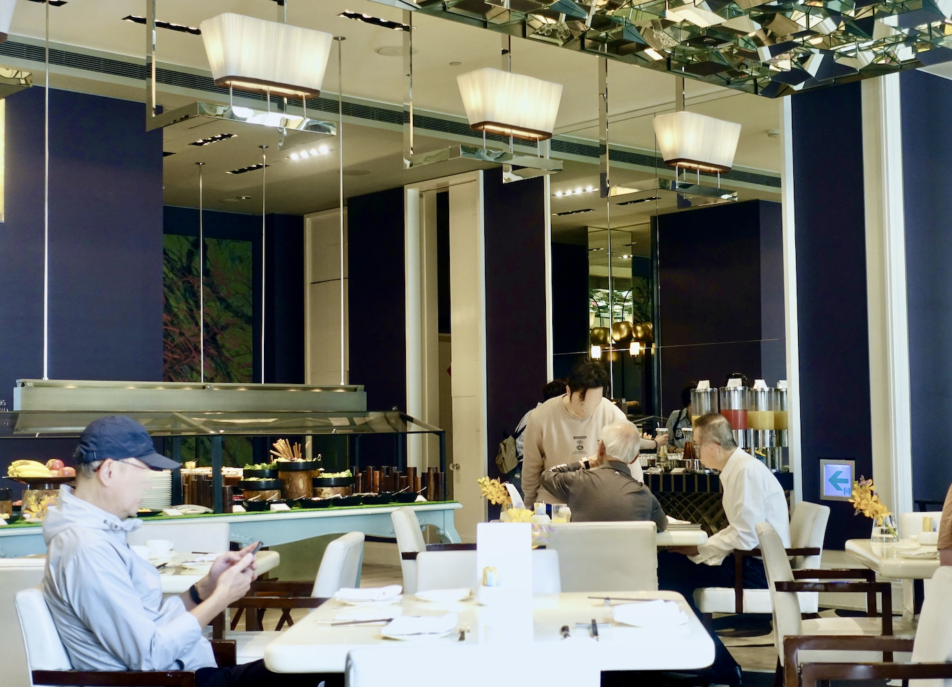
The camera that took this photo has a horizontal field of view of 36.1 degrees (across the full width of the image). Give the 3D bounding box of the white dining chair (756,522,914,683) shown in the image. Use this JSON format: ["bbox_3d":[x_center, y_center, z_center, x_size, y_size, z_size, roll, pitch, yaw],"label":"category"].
[{"bbox_3d":[1.415,1.127,5.661,0.620,0.830,0.540,-1,-4,8],"label":"white dining chair"}]

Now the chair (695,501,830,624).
[{"bbox_3d":[1.373,1.207,7.128,0.640,0.845,0.560,-1,-3,3],"label":"chair"}]

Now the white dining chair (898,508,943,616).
[{"bbox_3d":[2.077,1.133,6.067,0.560,0.845,0.640,-1,-4,3],"label":"white dining chair"}]

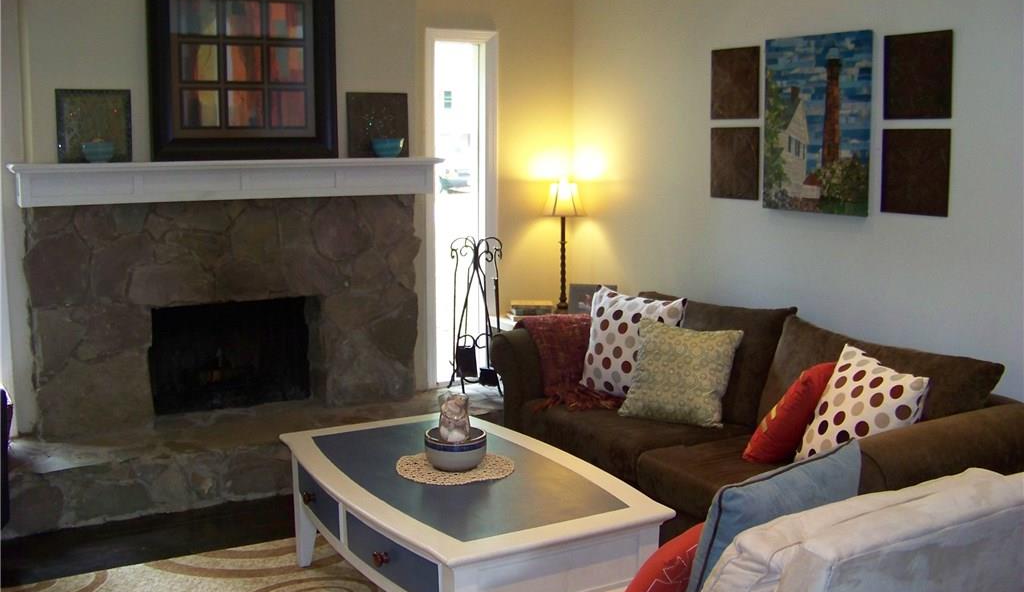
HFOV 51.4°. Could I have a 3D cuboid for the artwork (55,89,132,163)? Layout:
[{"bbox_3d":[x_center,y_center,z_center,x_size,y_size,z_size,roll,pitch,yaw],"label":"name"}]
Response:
[{"bbox_3d":[-1.804,-0.734,4.606,0.304,0.311,0.020,-5,2,-28],"label":"artwork"}]

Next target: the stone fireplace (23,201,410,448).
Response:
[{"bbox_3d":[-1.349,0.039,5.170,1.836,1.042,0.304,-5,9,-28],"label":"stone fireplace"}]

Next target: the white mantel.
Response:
[{"bbox_3d":[-1.249,-0.531,4.899,1.940,0.169,0.223,-5,9,-28],"label":"white mantel"}]

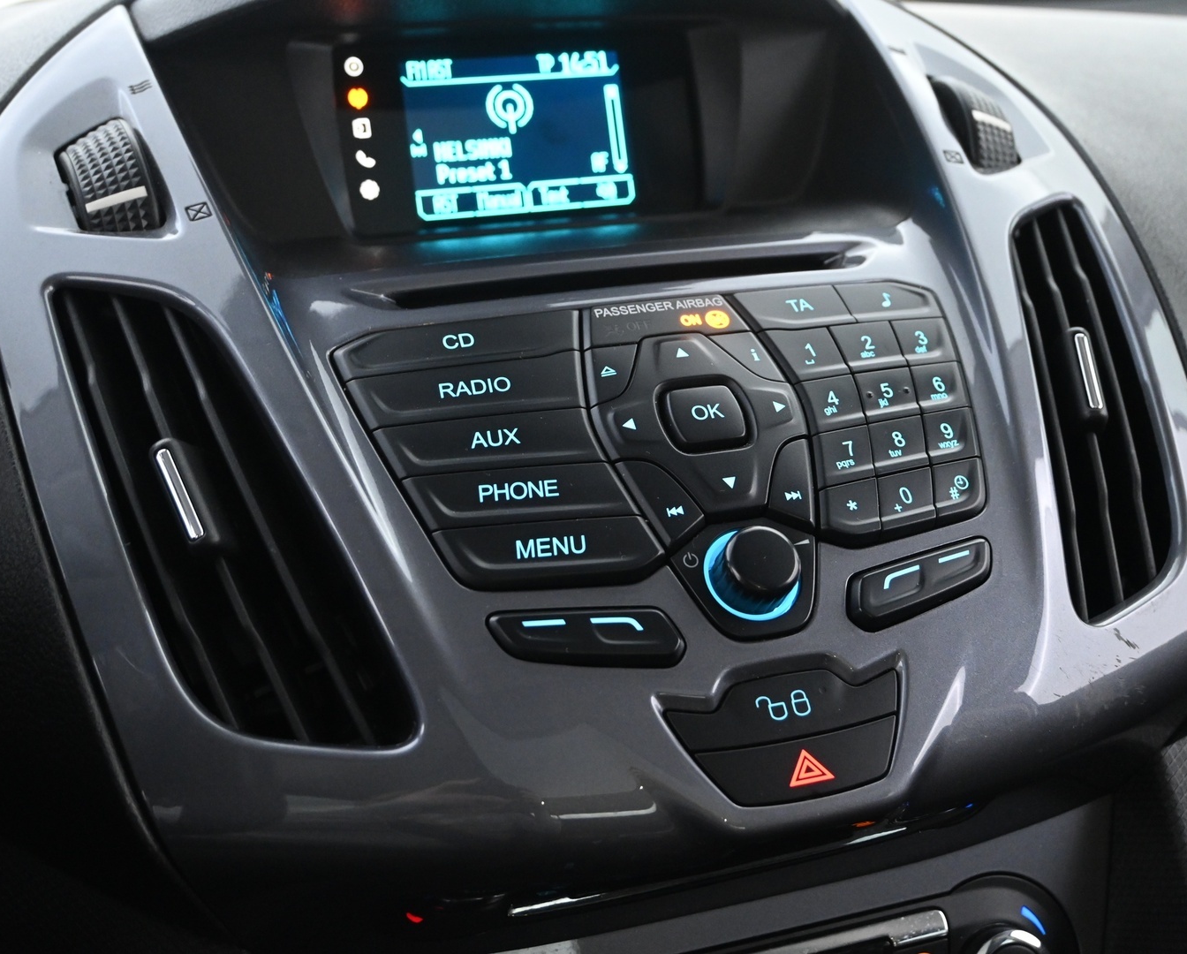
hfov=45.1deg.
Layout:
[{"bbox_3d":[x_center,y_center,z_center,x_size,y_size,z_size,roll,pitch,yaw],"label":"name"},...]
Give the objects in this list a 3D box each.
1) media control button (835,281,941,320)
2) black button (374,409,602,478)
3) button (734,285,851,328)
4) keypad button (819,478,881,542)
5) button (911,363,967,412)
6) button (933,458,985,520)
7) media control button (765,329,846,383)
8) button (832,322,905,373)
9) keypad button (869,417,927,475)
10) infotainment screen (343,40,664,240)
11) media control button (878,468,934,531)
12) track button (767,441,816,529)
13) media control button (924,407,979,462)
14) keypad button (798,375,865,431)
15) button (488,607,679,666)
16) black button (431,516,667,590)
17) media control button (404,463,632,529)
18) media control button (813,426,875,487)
[{"bbox_3d":[0.082,-0.048,0.396,0.030,0.005,0.017,-6,49,-22],"label":"media control button"},{"bbox_3d":[-0.024,-0.006,0.339,0.054,0.005,0.017,-6,54,-8],"label":"black button"},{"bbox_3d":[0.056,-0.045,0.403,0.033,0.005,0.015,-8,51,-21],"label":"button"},{"bbox_3d":[0.061,0.009,0.344,0.019,0.005,0.015,-6,60,-21],"label":"keypad button"},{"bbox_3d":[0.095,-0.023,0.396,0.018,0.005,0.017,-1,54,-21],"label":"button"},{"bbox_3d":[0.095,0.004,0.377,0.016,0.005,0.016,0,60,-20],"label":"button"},{"bbox_3d":[0.056,-0.031,0.371,0.019,0.005,0.018,-8,51,-23],"label":"media control button"},{"bbox_3d":[0.073,-0.033,0.379,0.020,0.005,0.017,-6,51,-22],"label":"button"},{"bbox_3d":[0.076,-0.007,0.359,0.020,0.005,0.016,-5,57,-21],"label":"keypad button"},{"bbox_3d":[-0.025,-0.117,0.485,0.122,0.061,0.015,-7,1,-16],"label":"infotainment screen"},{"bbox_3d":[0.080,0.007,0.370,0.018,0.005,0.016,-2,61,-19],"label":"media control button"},{"bbox_3d":[0.049,0.002,0.364,0.013,0.006,0.026,5,57,-11],"label":"track button"},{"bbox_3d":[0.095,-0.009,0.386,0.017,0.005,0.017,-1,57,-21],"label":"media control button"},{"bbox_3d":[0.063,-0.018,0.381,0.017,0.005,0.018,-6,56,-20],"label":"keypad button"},{"bbox_3d":[-0.002,0.038,0.336,0.044,0.011,0.007,-1,-23,-9],"label":"button"},{"bbox_3d":[-0.011,0.019,0.344,0.054,0.007,0.013,-4,62,-9],"label":"black button"},{"bbox_3d":[-0.017,0.005,0.332,0.053,0.005,0.015,-4,57,-8],"label":"media control button"},{"bbox_3d":[0.061,-0.004,0.352,0.020,0.005,0.016,-6,57,-22],"label":"media control button"}]

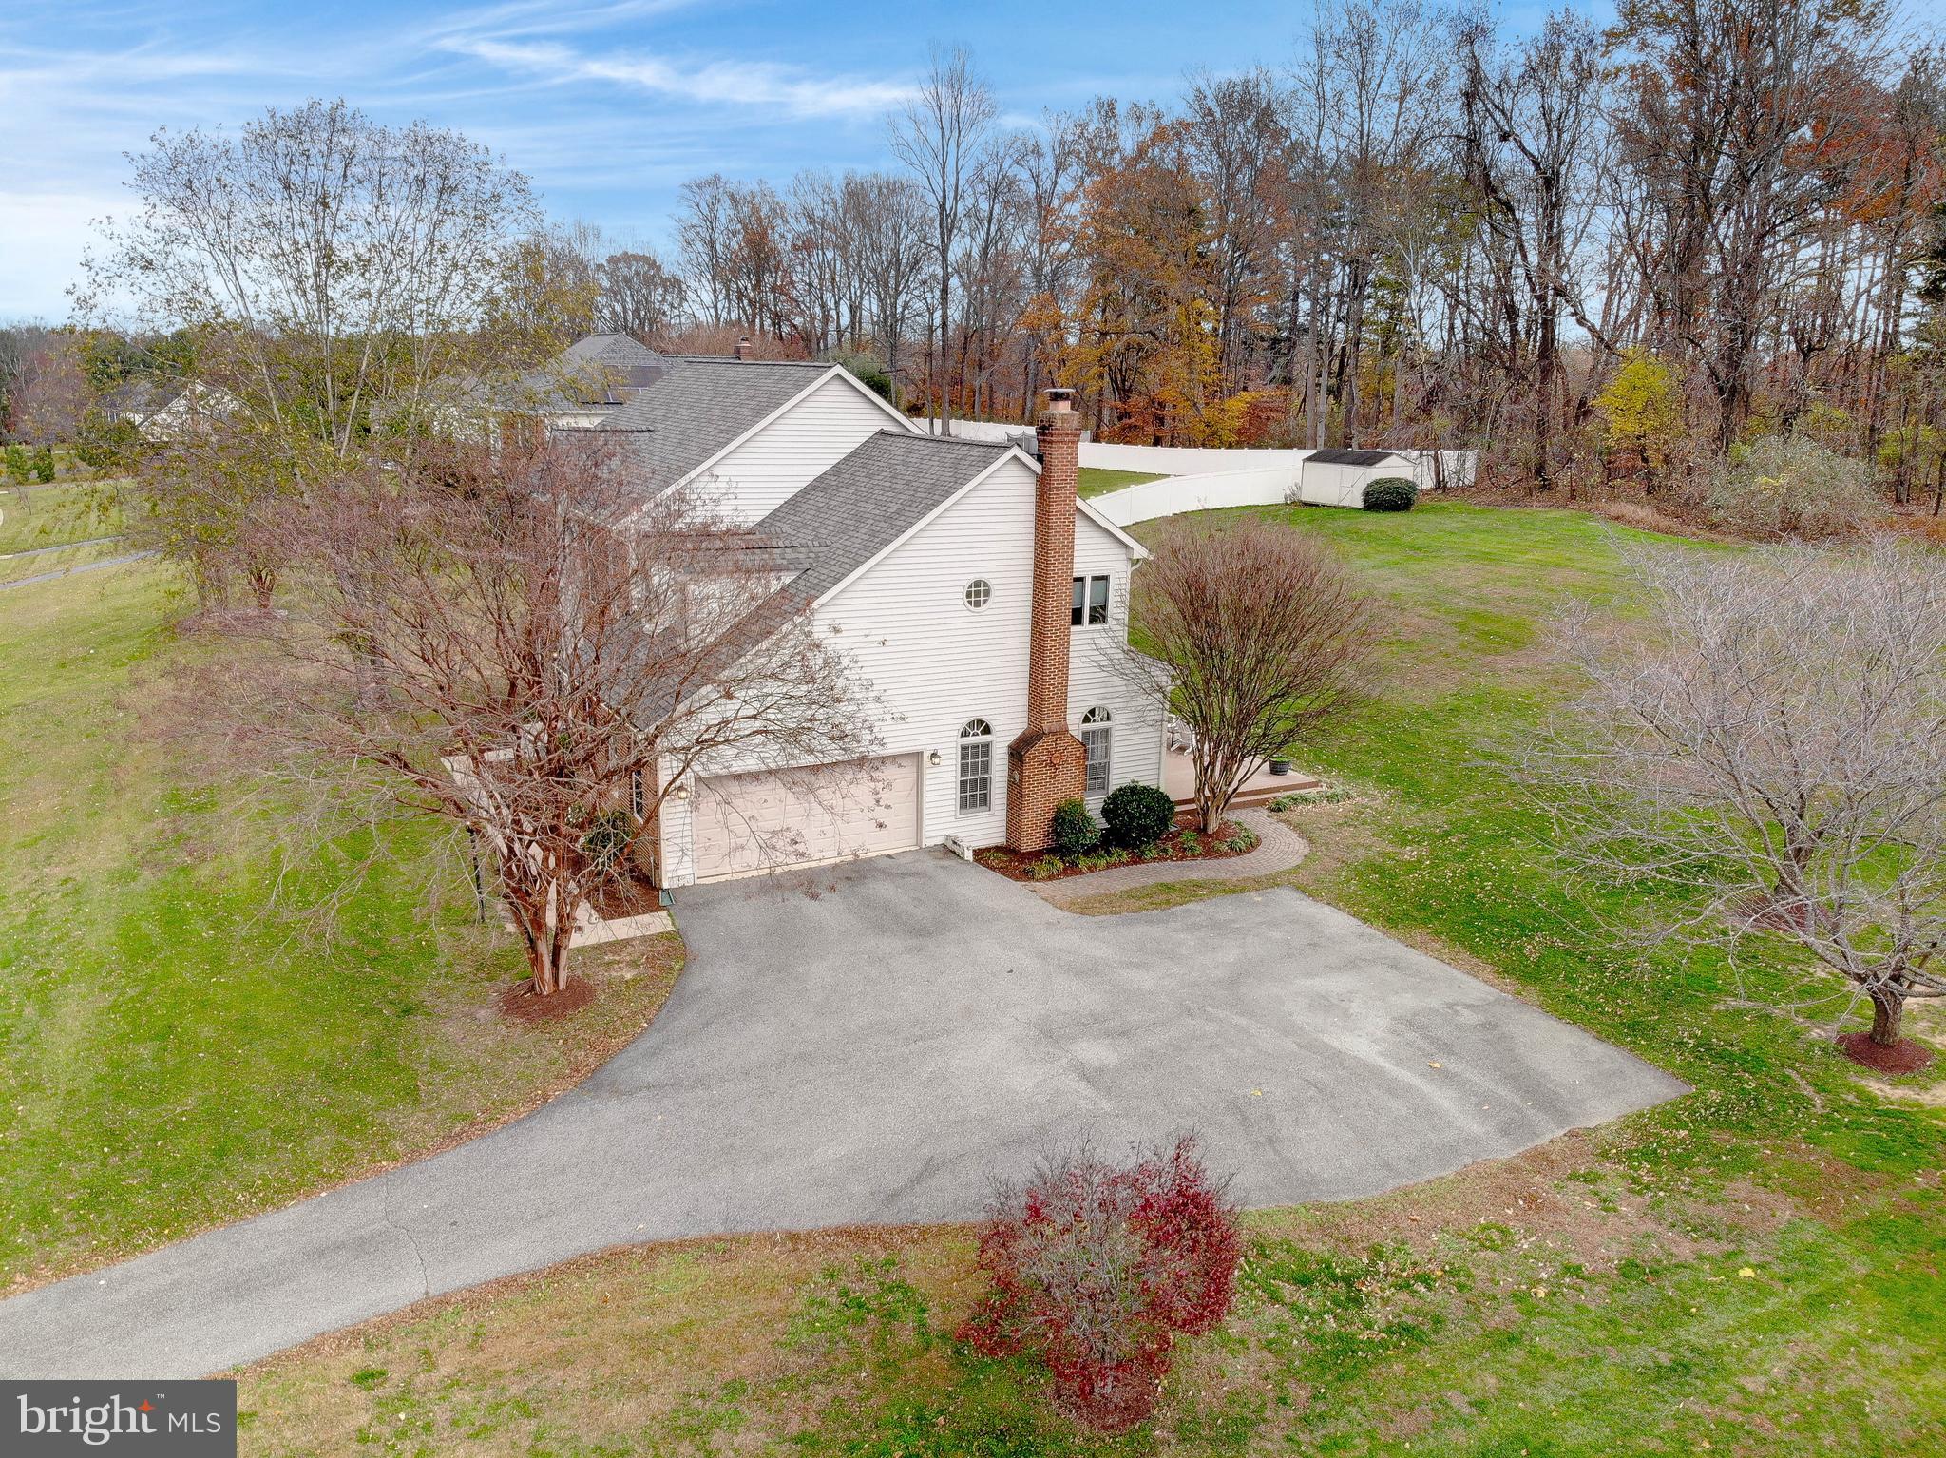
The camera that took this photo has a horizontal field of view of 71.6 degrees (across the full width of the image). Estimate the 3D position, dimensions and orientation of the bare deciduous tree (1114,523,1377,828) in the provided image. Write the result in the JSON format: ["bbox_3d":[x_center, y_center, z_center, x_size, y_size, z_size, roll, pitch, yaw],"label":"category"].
[{"bbox_3d":[5.955,-1.085,29.967,5.700,7.000,5.500,1,15,0],"label":"bare deciduous tree"}]

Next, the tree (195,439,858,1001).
[{"bbox_3d":[-6.297,-0.019,20.552,9.800,8.700,8.900,1,15,0],"label":"tree"}]

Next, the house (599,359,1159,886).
[{"bbox_3d":[-4.950,-4.325,35.145,12.400,10.150,19.700,-6,17,-27],"label":"house"}]

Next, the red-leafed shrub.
[{"bbox_3d":[1.205,5.300,13.000,2.690,2.600,2.600,1,15,0],"label":"red-leafed shrub"}]

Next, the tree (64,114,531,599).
[{"bbox_3d":[-17.899,-8.571,37.319,12.000,16.000,11.200,1,15,0],"label":"tree"}]

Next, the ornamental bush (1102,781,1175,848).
[{"bbox_3d":[3.622,1.858,29.489,1.620,1.440,1.580,1,15,0],"label":"ornamental bush"}]

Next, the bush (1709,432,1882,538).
[{"bbox_3d":[33.900,-10.100,56.000,6.500,4.200,5.800,1,15,0],"label":"bush"}]

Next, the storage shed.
[{"bbox_3d":[20.085,-13.106,70.581,3.200,2.700,4.650,-7,17,-30],"label":"storage shed"}]

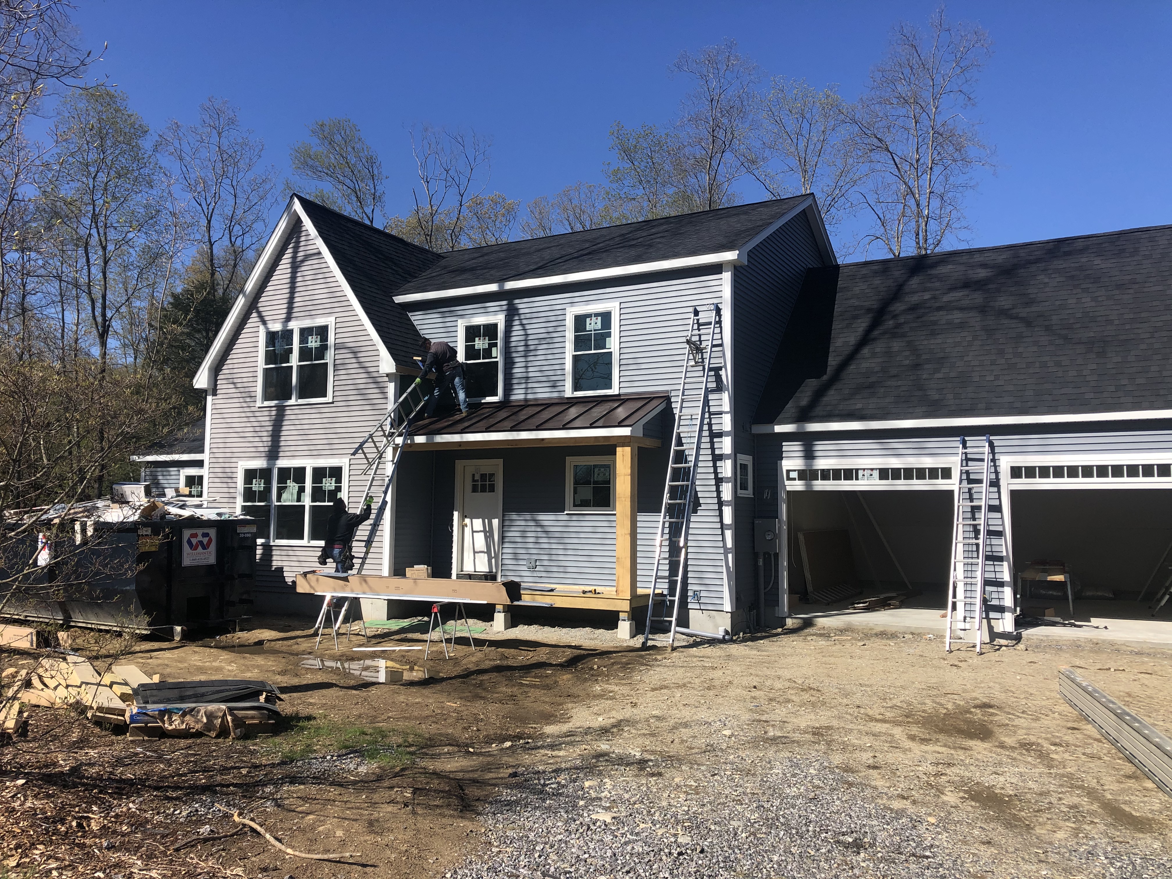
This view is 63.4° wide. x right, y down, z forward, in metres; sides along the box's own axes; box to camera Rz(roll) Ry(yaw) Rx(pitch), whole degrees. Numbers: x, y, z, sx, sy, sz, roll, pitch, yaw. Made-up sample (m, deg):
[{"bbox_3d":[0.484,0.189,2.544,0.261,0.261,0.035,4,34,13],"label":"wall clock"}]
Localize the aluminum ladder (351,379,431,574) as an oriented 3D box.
[{"bbox_3d":[-3.735,1.362,16.098,0.460,4.200,0.200,-2,-30,28],"label":"aluminum ladder"}]

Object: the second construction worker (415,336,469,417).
[{"bbox_3d":[-2.668,-1.159,17.651,0.950,1.500,0.600,0,-5,12],"label":"second construction worker"}]

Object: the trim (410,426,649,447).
[{"bbox_3d":[-1.357,-0.058,15.970,4.790,0.130,0.060,-2,-6,29],"label":"trim"}]

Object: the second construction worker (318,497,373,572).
[{"bbox_3d":[-3.995,1.869,15.621,0.650,1.840,0.620,-4,-7,41],"label":"second construction worker"}]

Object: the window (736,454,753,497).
[{"bbox_3d":[2.665,0.618,15.966,0.100,0.710,0.800,-2,-6,29],"label":"window"}]

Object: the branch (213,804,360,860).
[{"bbox_3d":[-1.675,2.030,4.945,1.417,0.100,0.224,-4,-7,41],"label":"branch"}]

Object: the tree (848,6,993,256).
[{"bbox_3d":[13.653,-6.273,38.340,6.000,23.564,6.000,-1,-5,20],"label":"tree"}]

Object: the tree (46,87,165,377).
[{"bbox_3d":[-18.486,-4.376,35.953,4.800,18.634,4.800,3,-6,-27],"label":"tree"}]

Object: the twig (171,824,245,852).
[{"bbox_3d":[-1.953,2.050,4.896,0.085,0.060,0.426,-4,-7,42],"label":"twig"}]

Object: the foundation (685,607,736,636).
[{"bbox_3d":[2.091,2.989,15.587,0.800,0.360,0.250,-2,-6,29],"label":"foundation"}]

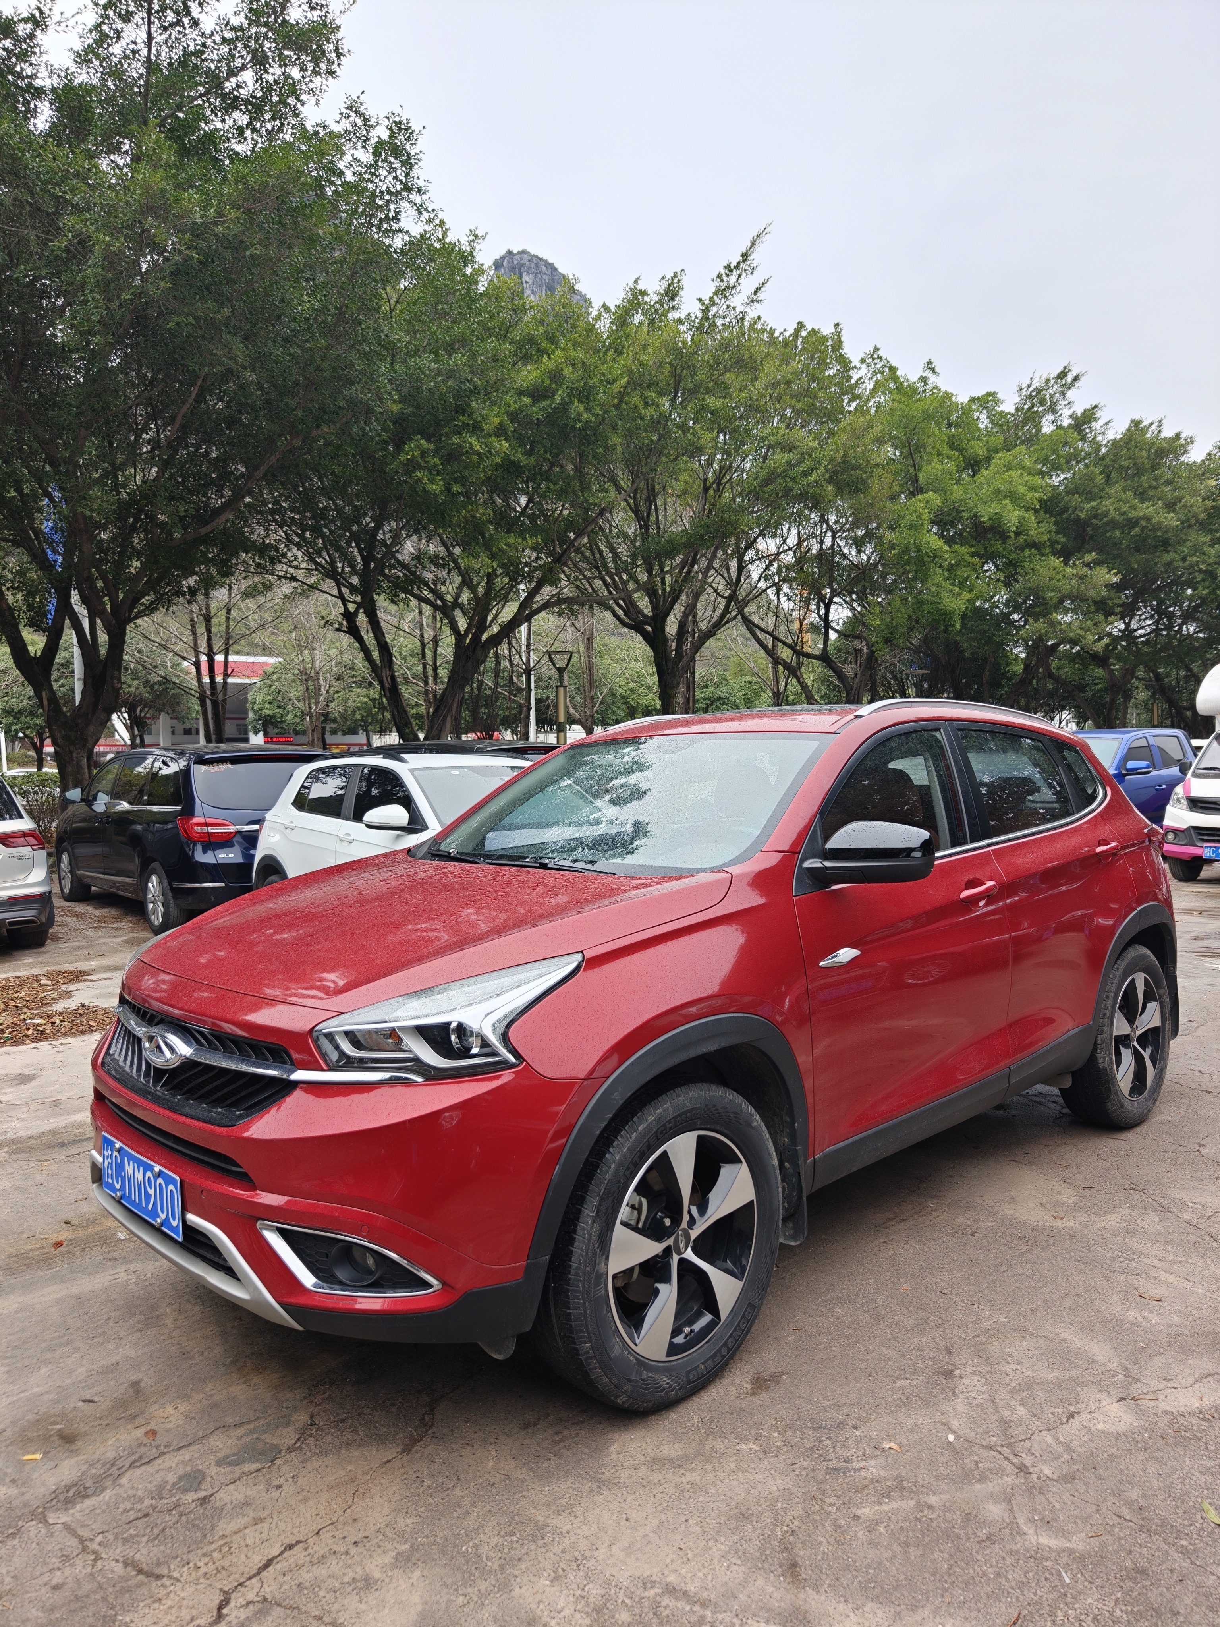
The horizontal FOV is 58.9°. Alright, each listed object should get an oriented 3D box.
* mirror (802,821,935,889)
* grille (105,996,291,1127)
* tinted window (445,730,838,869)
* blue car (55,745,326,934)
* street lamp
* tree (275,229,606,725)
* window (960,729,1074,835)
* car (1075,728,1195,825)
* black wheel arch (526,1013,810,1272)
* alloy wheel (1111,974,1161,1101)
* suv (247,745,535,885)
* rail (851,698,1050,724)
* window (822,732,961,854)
[{"bbox_3d":[0.667,0.099,2.758,0.210,0.178,0.240,-2,2,-45],"label":"mirror"},{"bbox_3d":[-0.966,0.547,2.463,0.140,0.210,0.940,-2,2,-45],"label":"grille"},{"bbox_3d":[0.018,-0.053,3.437,1.420,0.140,0.840,0,34,45],"label":"tinted window"},{"bbox_3d":[-4.620,0.170,11.950,1.880,1.800,5.150,-3,4,-40],"label":"blue car"},{"bbox_3d":[-0.900,-1.170,20.200,0.450,3.750,0.450,-1,2,0],"label":"street lamp"},{"bbox_3d":[-2.850,-4.250,18.300,6.100,9.900,6.100,-1,2,0],"label":"tree"},{"bbox_3d":[1.448,-0.102,3.822,0.740,0.390,0.060,-2,-20,-45],"label":"window"},{"bbox_3d":[7.250,-0.240,15.550,5.300,1.820,1.900,-2,2,-38],"label":"car"},{"bbox_3d":[0.116,0.657,2.346,0.890,0.420,0.150,-2,2,-45],"label":"black wheel arch"},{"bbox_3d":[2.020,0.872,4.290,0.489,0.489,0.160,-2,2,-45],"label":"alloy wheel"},{"bbox_3d":[-1.171,0.321,8.378,1.800,1.620,4.250,-2,2,-42],"label":"suv"},{"bbox_3d":[1.307,-0.363,3.913,1.520,0.090,0.060,-2,2,-45],"label":"rail"},{"bbox_3d":[0.799,-0.067,3.165,0.870,0.370,0.160,-2,2,-45],"label":"window"}]

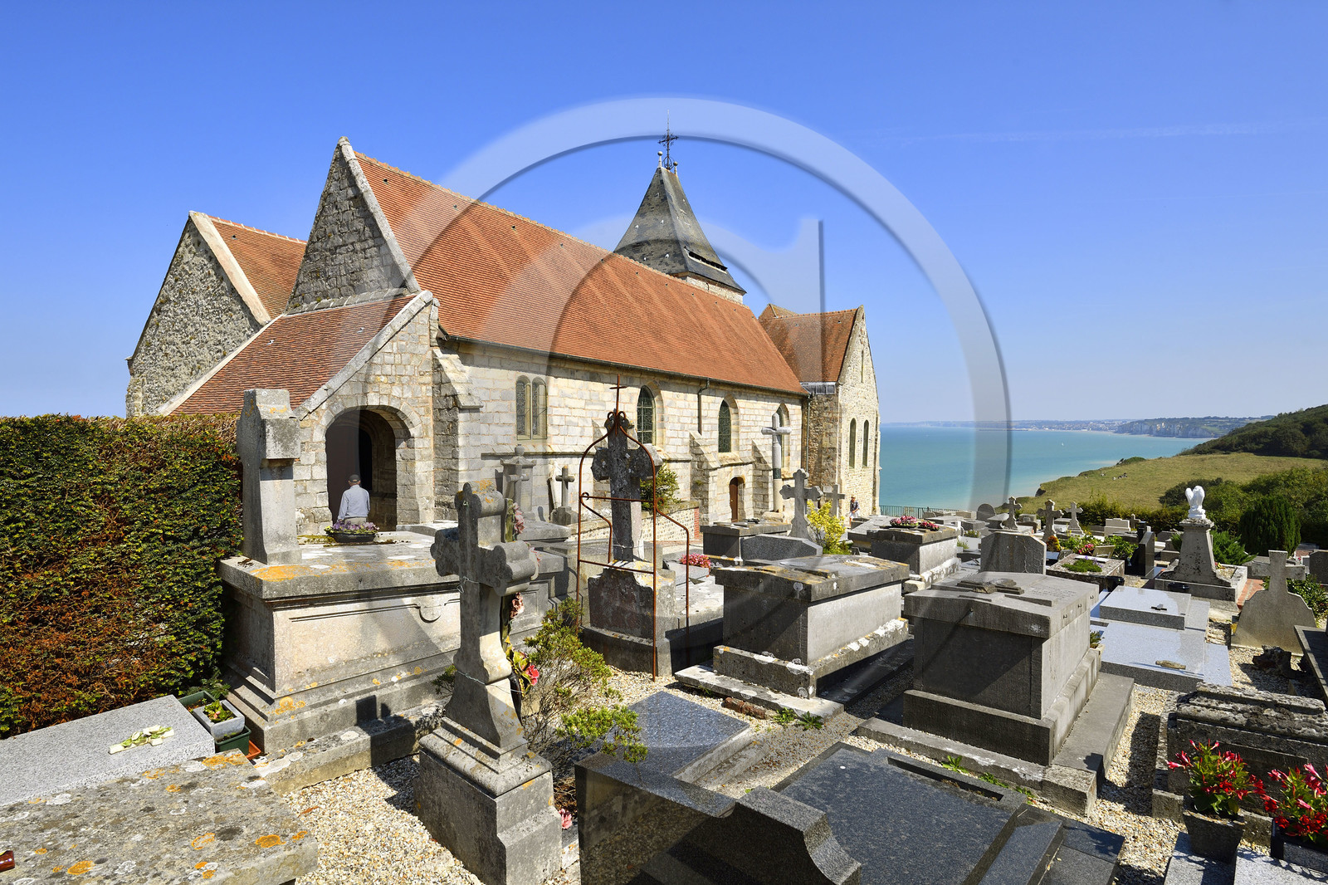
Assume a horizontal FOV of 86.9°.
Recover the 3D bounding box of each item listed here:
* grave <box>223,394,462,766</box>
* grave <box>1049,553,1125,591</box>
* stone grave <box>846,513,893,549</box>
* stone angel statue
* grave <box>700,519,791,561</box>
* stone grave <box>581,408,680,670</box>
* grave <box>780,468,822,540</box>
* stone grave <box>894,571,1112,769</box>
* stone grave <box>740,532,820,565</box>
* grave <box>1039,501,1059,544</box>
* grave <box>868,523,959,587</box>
[{"bbox_3d":[-1.787,0.636,4.613,1.100,1.880,2.000,1,2,40],"label":"grave"},{"bbox_3d":[8.653,2.663,14.400,1.050,0.320,2.100,2,2,40],"label":"grave"},{"bbox_3d":[5.869,2.605,18.758,1.150,0.680,2.100,1,2,34],"label":"stone grave"},{"bbox_3d":[9.805,1.109,12.909,0.400,0.632,0.340,2,2,39],"label":"stone angel statue"},{"bbox_3d":[1.783,1.981,14.656,0.940,0.850,2.000,1,2,40],"label":"grave"},{"bbox_3d":[-0.312,0.879,6.682,0.900,2.370,0.380,1,2,40],"label":"stone grave"},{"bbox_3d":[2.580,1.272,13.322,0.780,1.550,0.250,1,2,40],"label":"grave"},{"bbox_3d":[2.582,1.421,5.177,0.900,0.930,2.000,1,2,40],"label":"stone grave"},{"bbox_3d":[2.145,1.995,12.887,1.500,0.580,0.200,1,2,40],"label":"stone grave"},{"bbox_3d":[9.916,2.115,18.021,0.650,1.300,0.200,2,2,39],"label":"grave"},{"bbox_3d":[4.408,1.825,12.191,0.950,0.870,2.000,1,2,40],"label":"grave"}]

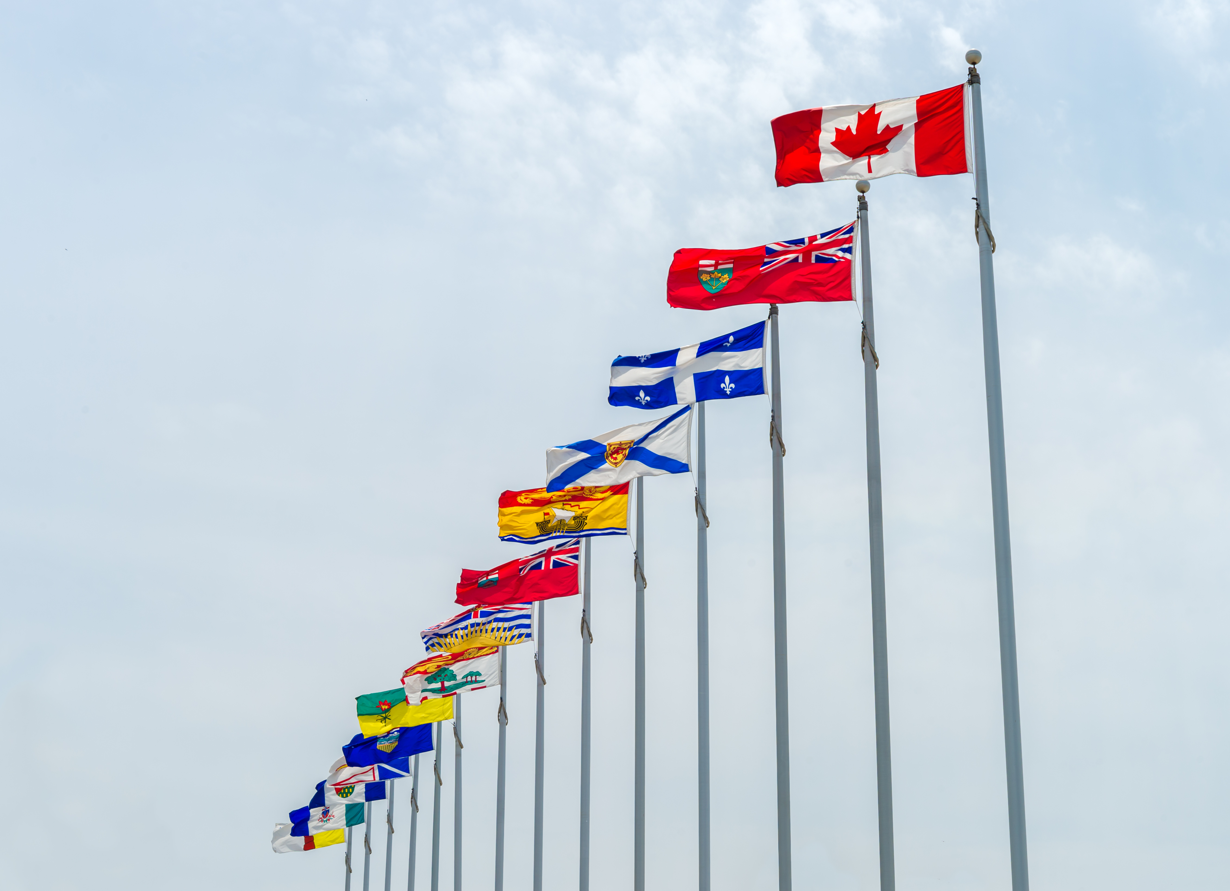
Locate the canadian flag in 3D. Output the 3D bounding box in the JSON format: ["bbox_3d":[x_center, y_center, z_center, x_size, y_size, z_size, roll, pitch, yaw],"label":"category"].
[{"bbox_3d":[2.305,-2.769,18.760,1.800,0.980,0.320,0,-20,0],"label":"canadian flag"}]

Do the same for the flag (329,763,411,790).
[{"bbox_3d":[-5.361,6.846,45.201,1.800,1.050,0.360,0,-20,0],"label":"flag"}]

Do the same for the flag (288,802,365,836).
[{"bbox_3d":[-6.585,8.355,47.650,1.730,1.010,0.330,-7,-21,-3],"label":"flag"}]

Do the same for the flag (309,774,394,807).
[{"bbox_3d":[-5.792,7.326,45.288,1.660,0.970,0.330,-5,-21,-2],"label":"flag"}]

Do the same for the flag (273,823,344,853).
[{"bbox_3d":[-7.894,9.834,53.518,1.820,1.000,0.340,0,-20,0],"label":"flag"}]

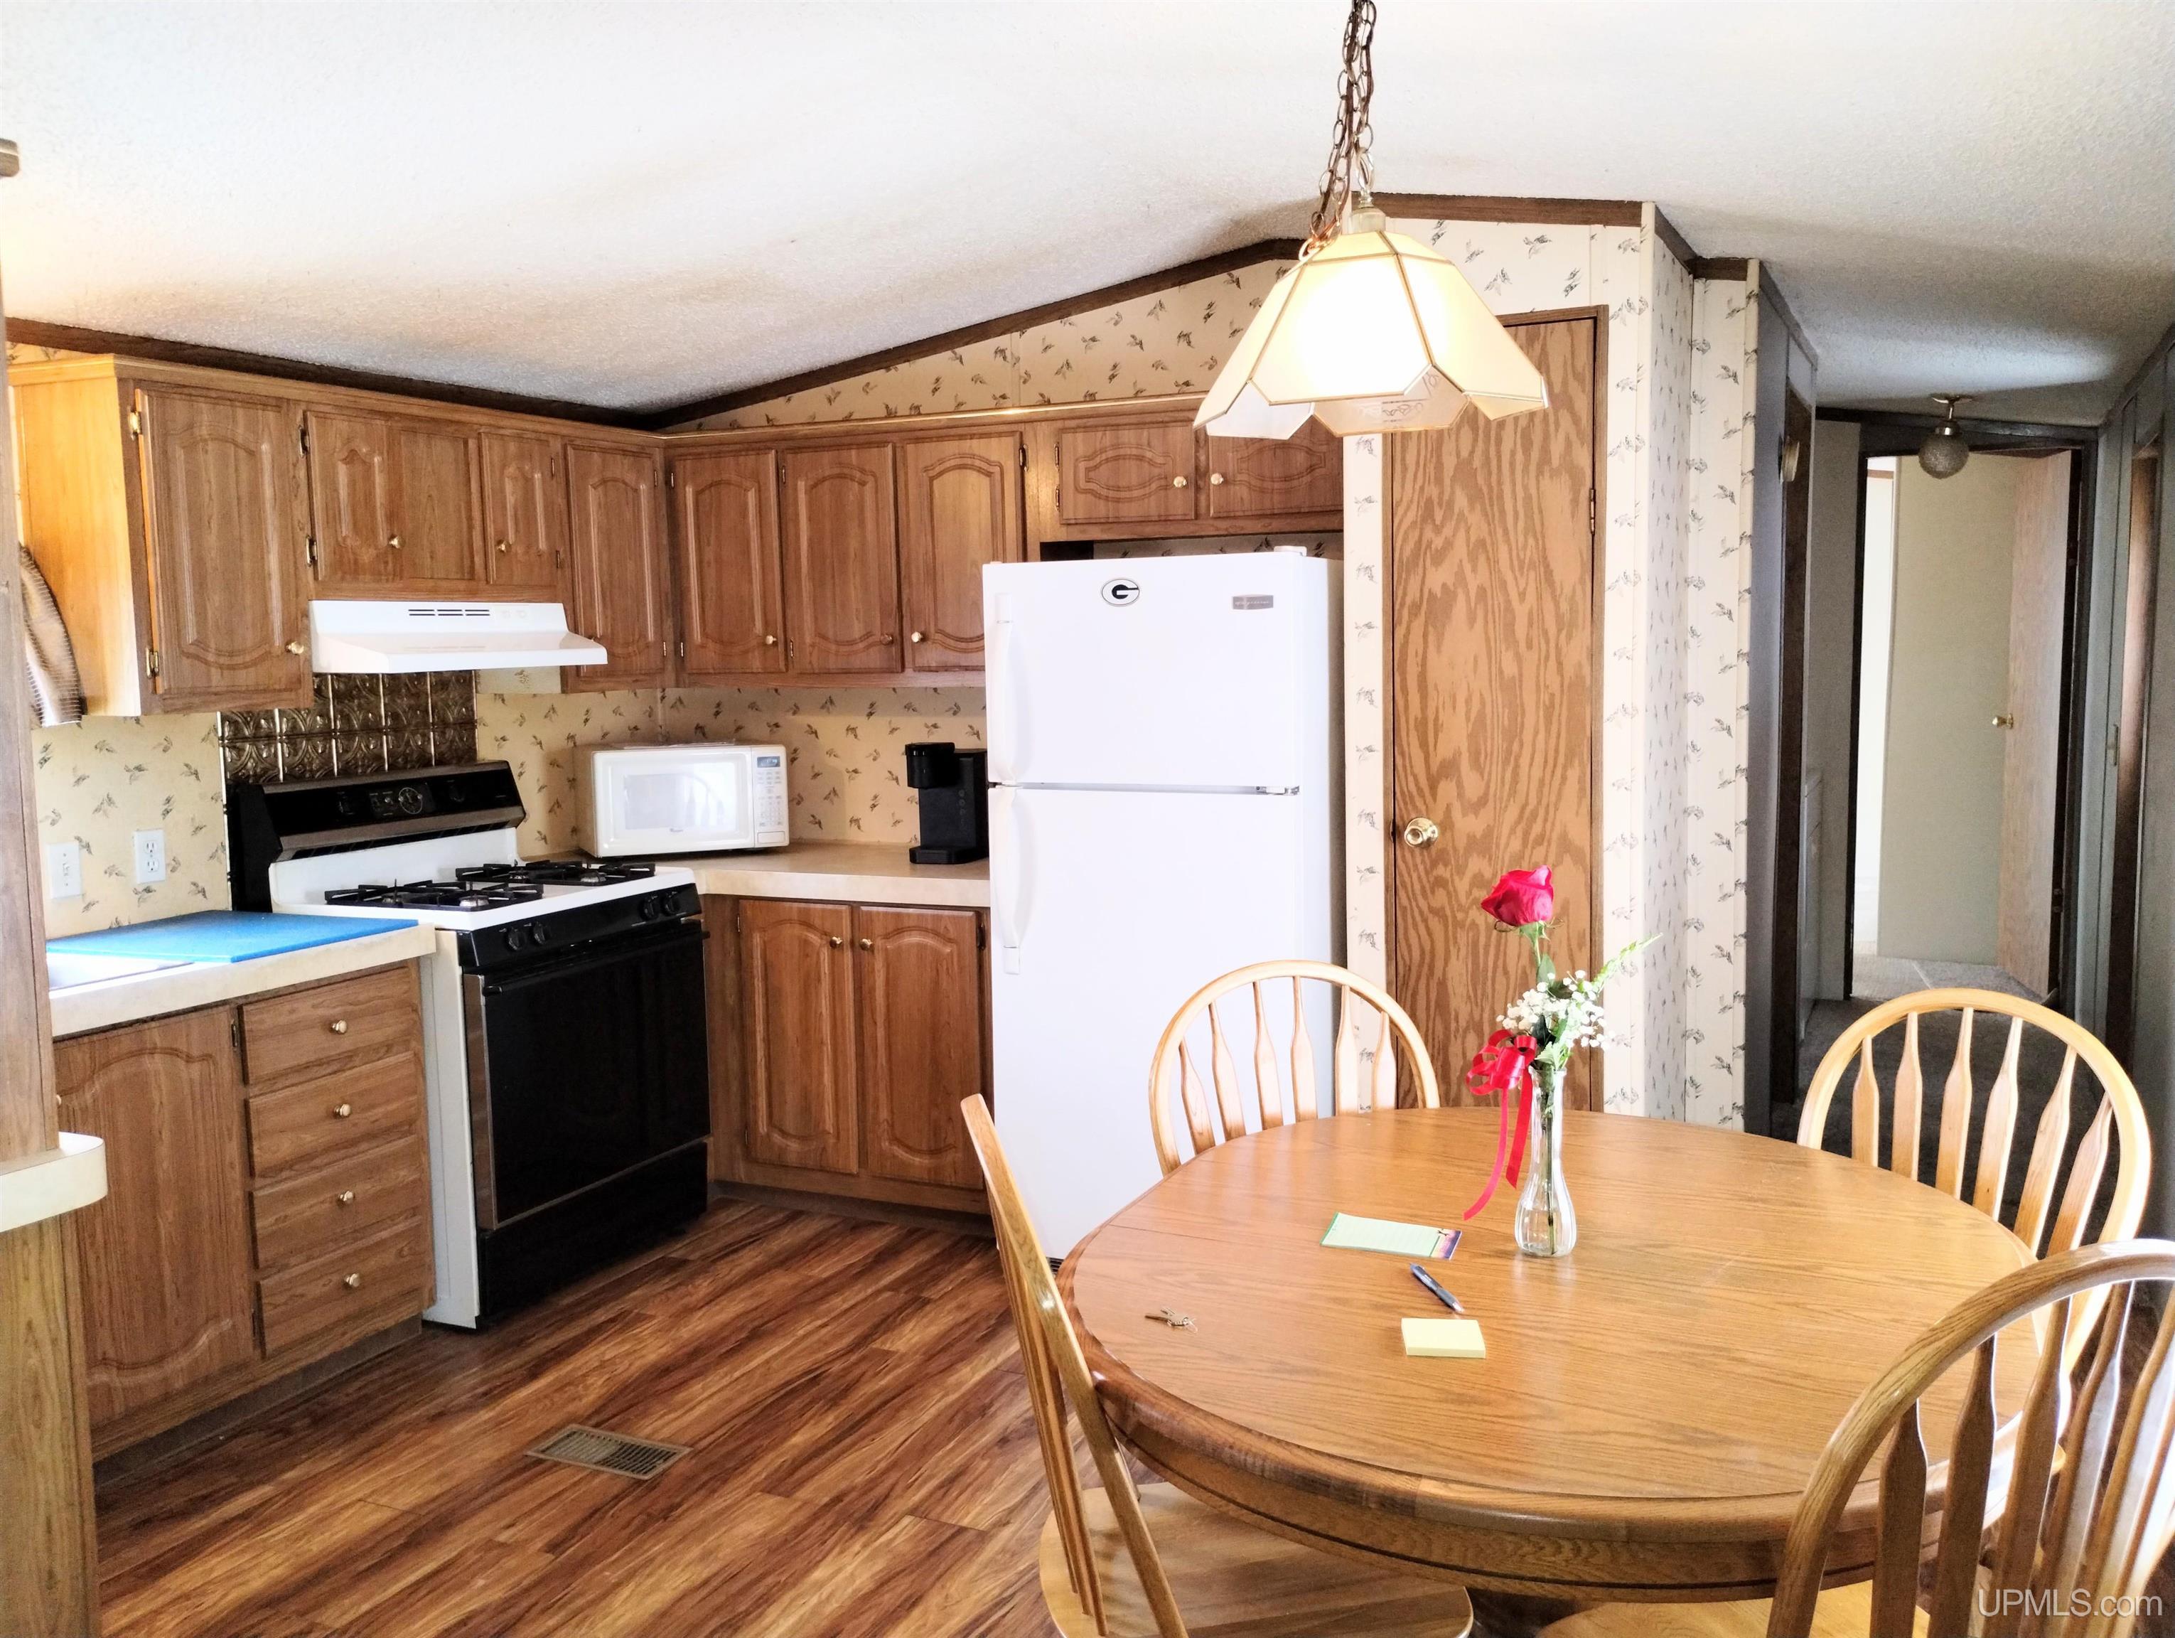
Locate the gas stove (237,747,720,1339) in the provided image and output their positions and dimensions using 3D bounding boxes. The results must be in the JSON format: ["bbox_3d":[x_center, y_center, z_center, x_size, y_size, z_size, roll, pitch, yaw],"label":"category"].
[{"bbox_3d":[-1.475,0.492,4.329,0.725,1.195,0.775,2,6,26],"label":"gas stove"}]

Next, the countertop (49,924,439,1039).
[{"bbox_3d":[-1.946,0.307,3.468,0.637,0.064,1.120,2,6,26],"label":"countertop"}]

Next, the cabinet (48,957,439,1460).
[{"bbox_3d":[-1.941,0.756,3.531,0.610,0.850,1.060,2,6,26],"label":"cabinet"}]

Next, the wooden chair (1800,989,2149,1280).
[{"bbox_3d":[1.062,0.745,2.397,0.550,0.975,0.490,-4,7,-29],"label":"wooden chair"}]

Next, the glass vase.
[{"bbox_3d":[0.543,0.400,2.085,0.075,0.225,0.075,2,6,26],"label":"glass vase"}]

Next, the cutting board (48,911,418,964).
[{"bbox_3d":[-1.809,0.245,3.674,0.630,0.014,0.500,2,6,26],"label":"cutting board"}]

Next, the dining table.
[{"bbox_3d":[0.554,0.889,2.149,1.075,0.760,1.288,1,6,22],"label":"dining table"}]

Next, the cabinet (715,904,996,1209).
[{"bbox_3d":[-0.447,0.600,4.803,0.950,0.850,0.615,2,6,26],"label":"cabinet"}]

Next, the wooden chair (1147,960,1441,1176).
[{"bbox_3d":[0.412,0.734,2.643,0.490,0.975,0.550,-3,6,-19],"label":"wooden chair"}]

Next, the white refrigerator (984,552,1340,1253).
[{"bbox_3d":[0.273,0.216,4.269,0.770,1.690,0.770,2,6,26],"label":"white refrigerator"}]

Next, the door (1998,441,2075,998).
[{"bbox_3d":[3.698,-0.357,6.902,0.040,2.050,0.670,0,6,11],"label":"door"}]

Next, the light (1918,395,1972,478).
[{"bbox_3d":[2.911,-1.295,5.985,0.165,0.280,0.165,2,6,26],"label":"light"}]

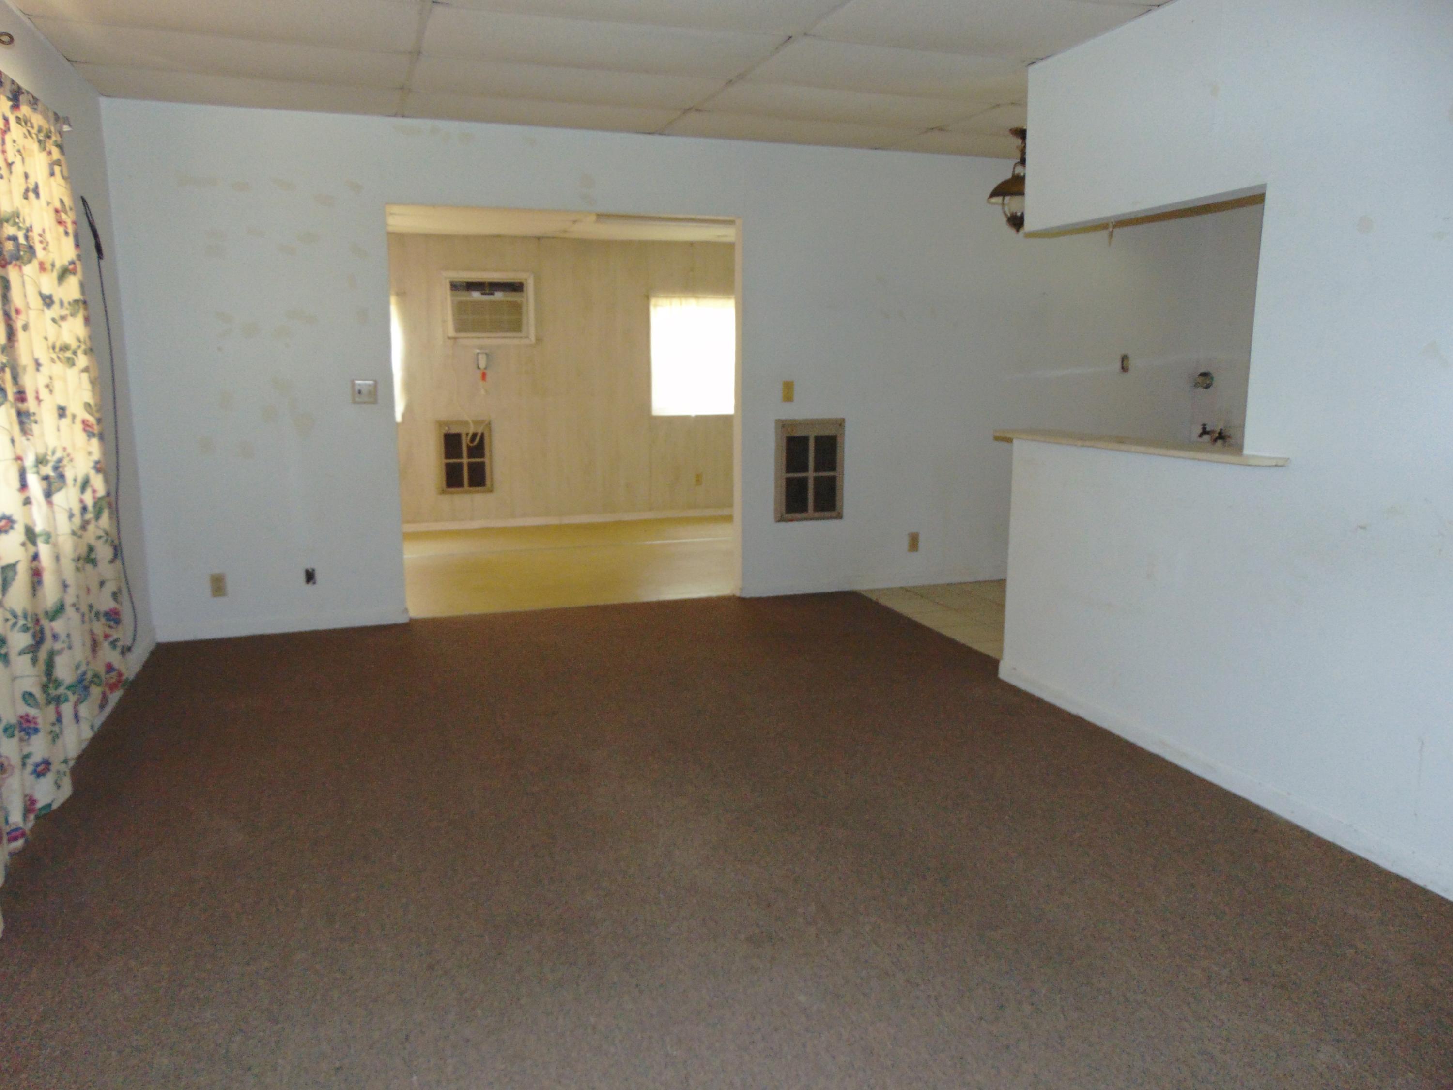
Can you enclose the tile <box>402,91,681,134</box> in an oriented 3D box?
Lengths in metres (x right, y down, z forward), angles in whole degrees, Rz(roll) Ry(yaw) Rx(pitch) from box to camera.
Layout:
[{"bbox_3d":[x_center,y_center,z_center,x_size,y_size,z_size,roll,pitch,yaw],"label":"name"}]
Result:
[{"bbox_3d":[-0.826,-1.953,4.755,1.209,0.025,0.521,-4,11,-19],"label":"tile"}]

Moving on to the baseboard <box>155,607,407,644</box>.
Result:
[{"bbox_3d":[-2.097,0.385,5.008,1.115,0.082,0.016,-4,11,-19],"label":"baseboard"}]

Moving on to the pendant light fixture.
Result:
[{"bbox_3d":[1.439,-1.779,5.145,0.320,0.479,0.320,-4,11,-19],"label":"pendant light fixture"}]

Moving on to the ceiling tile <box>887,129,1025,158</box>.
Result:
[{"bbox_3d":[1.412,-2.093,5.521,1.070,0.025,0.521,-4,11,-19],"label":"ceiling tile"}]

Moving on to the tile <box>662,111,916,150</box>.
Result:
[{"bbox_3d":[0.326,-2.025,5.149,1.209,0.025,0.521,-4,11,-19],"label":"tile"}]

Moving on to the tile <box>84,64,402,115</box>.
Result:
[{"bbox_3d":[-1.970,-1.882,4.364,1.195,0.025,0.521,-4,11,-19],"label":"tile"}]

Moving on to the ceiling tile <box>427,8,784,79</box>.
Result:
[{"bbox_3d":[-0.443,-1.755,3.673,1.209,0.025,0.596,-4,11,-19],"label":"ceiling tile"}]

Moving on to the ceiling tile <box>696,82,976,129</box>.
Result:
[{"bbox_3d":[0.511,-1.929,4.625,1.209,0.025,0.596,-4,11,-19],"label":"ceiling tile"}]

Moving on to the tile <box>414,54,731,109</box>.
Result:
[{"bbox_3d":[-0.641,-1.858,4.231,1.209,0.025,0.596,-4,11,-19],"label":"tile"}]

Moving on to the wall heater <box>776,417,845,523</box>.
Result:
[{"bbox_3d":[0.457,-0.408,5.753,0.390,0.550,0.040,-4,11,-19],"label":"wall heater"}]

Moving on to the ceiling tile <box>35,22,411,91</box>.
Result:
[{"bbox_3d":[-1.785,-1.786,3.840,1.195,0.025,0.596,-4,11,-19],"label":"ceiling tile"}]

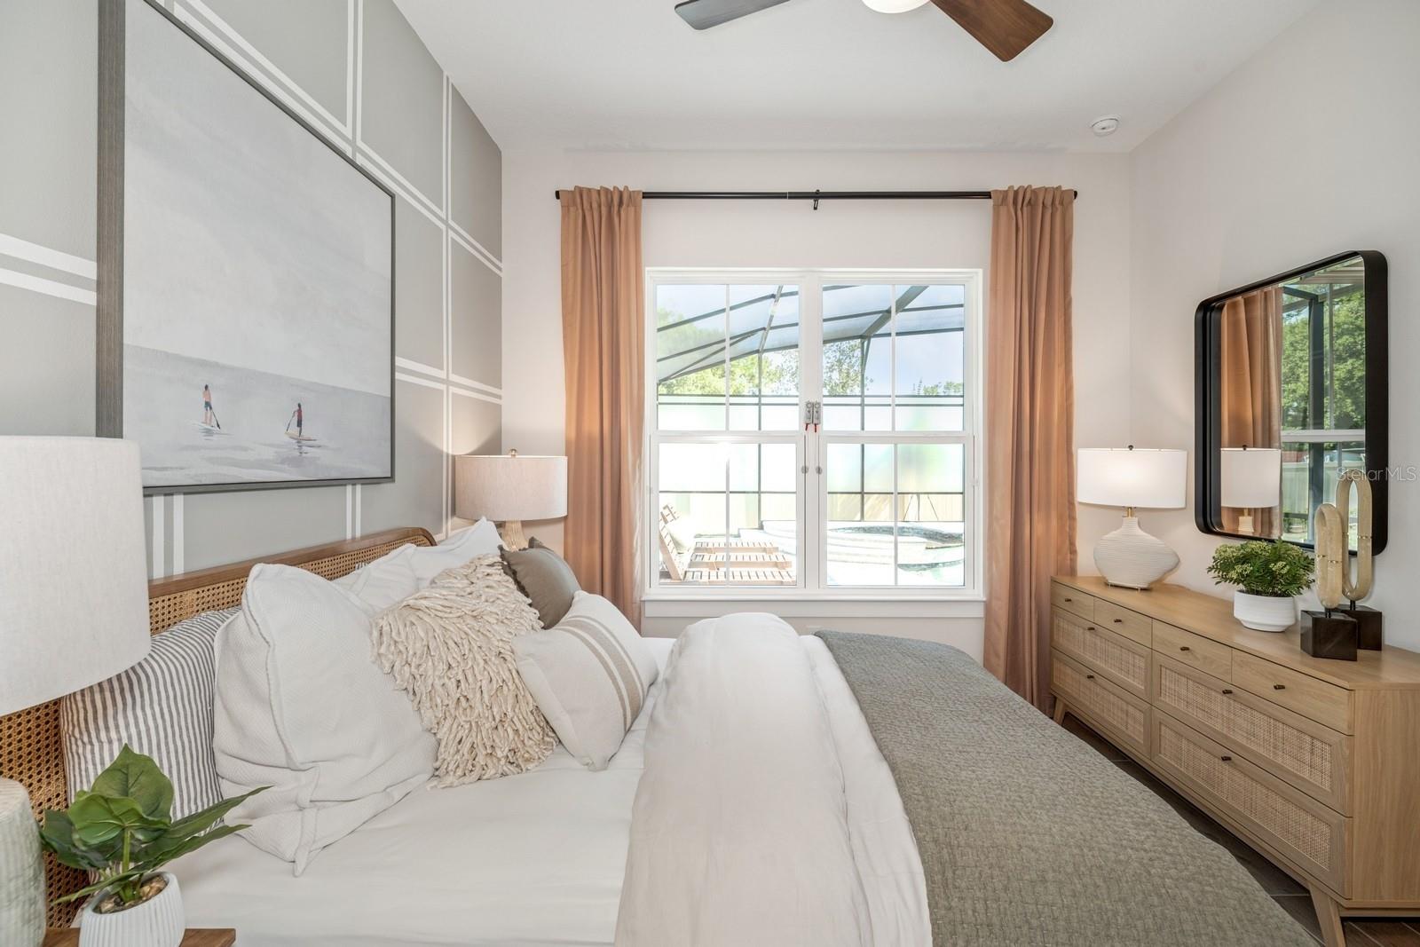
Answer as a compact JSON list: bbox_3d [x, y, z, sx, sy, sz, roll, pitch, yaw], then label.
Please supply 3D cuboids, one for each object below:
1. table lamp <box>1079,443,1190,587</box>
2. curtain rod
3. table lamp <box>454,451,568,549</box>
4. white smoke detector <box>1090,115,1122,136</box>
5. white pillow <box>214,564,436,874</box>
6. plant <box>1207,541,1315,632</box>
[{"bbox_3d":[2.007,0.209,2.820,0.260,0.680,0.440,-1,1,-38],"label":"table lamp"},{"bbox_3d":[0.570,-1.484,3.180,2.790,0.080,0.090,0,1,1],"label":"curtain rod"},{"bbox_3d":[-0.917,0.286,2.740,0.480,0.790,0.480,0,1,0],"label":"table lamp"},{"bbox_3d":[2.000,-1.747,2.990,0.137,0.042,0.137,0,0,0],"label":"white smoke detector"},{"bbox_3d":[-0.701,0.433,1.210,0.200,0.490,0.460,-15,-7,12],"label":"white pillow"},{"bbox_3d":[2.000,0.402,2.140,0.290,0.315,0.290,0,1,0],"label":"plant"}]

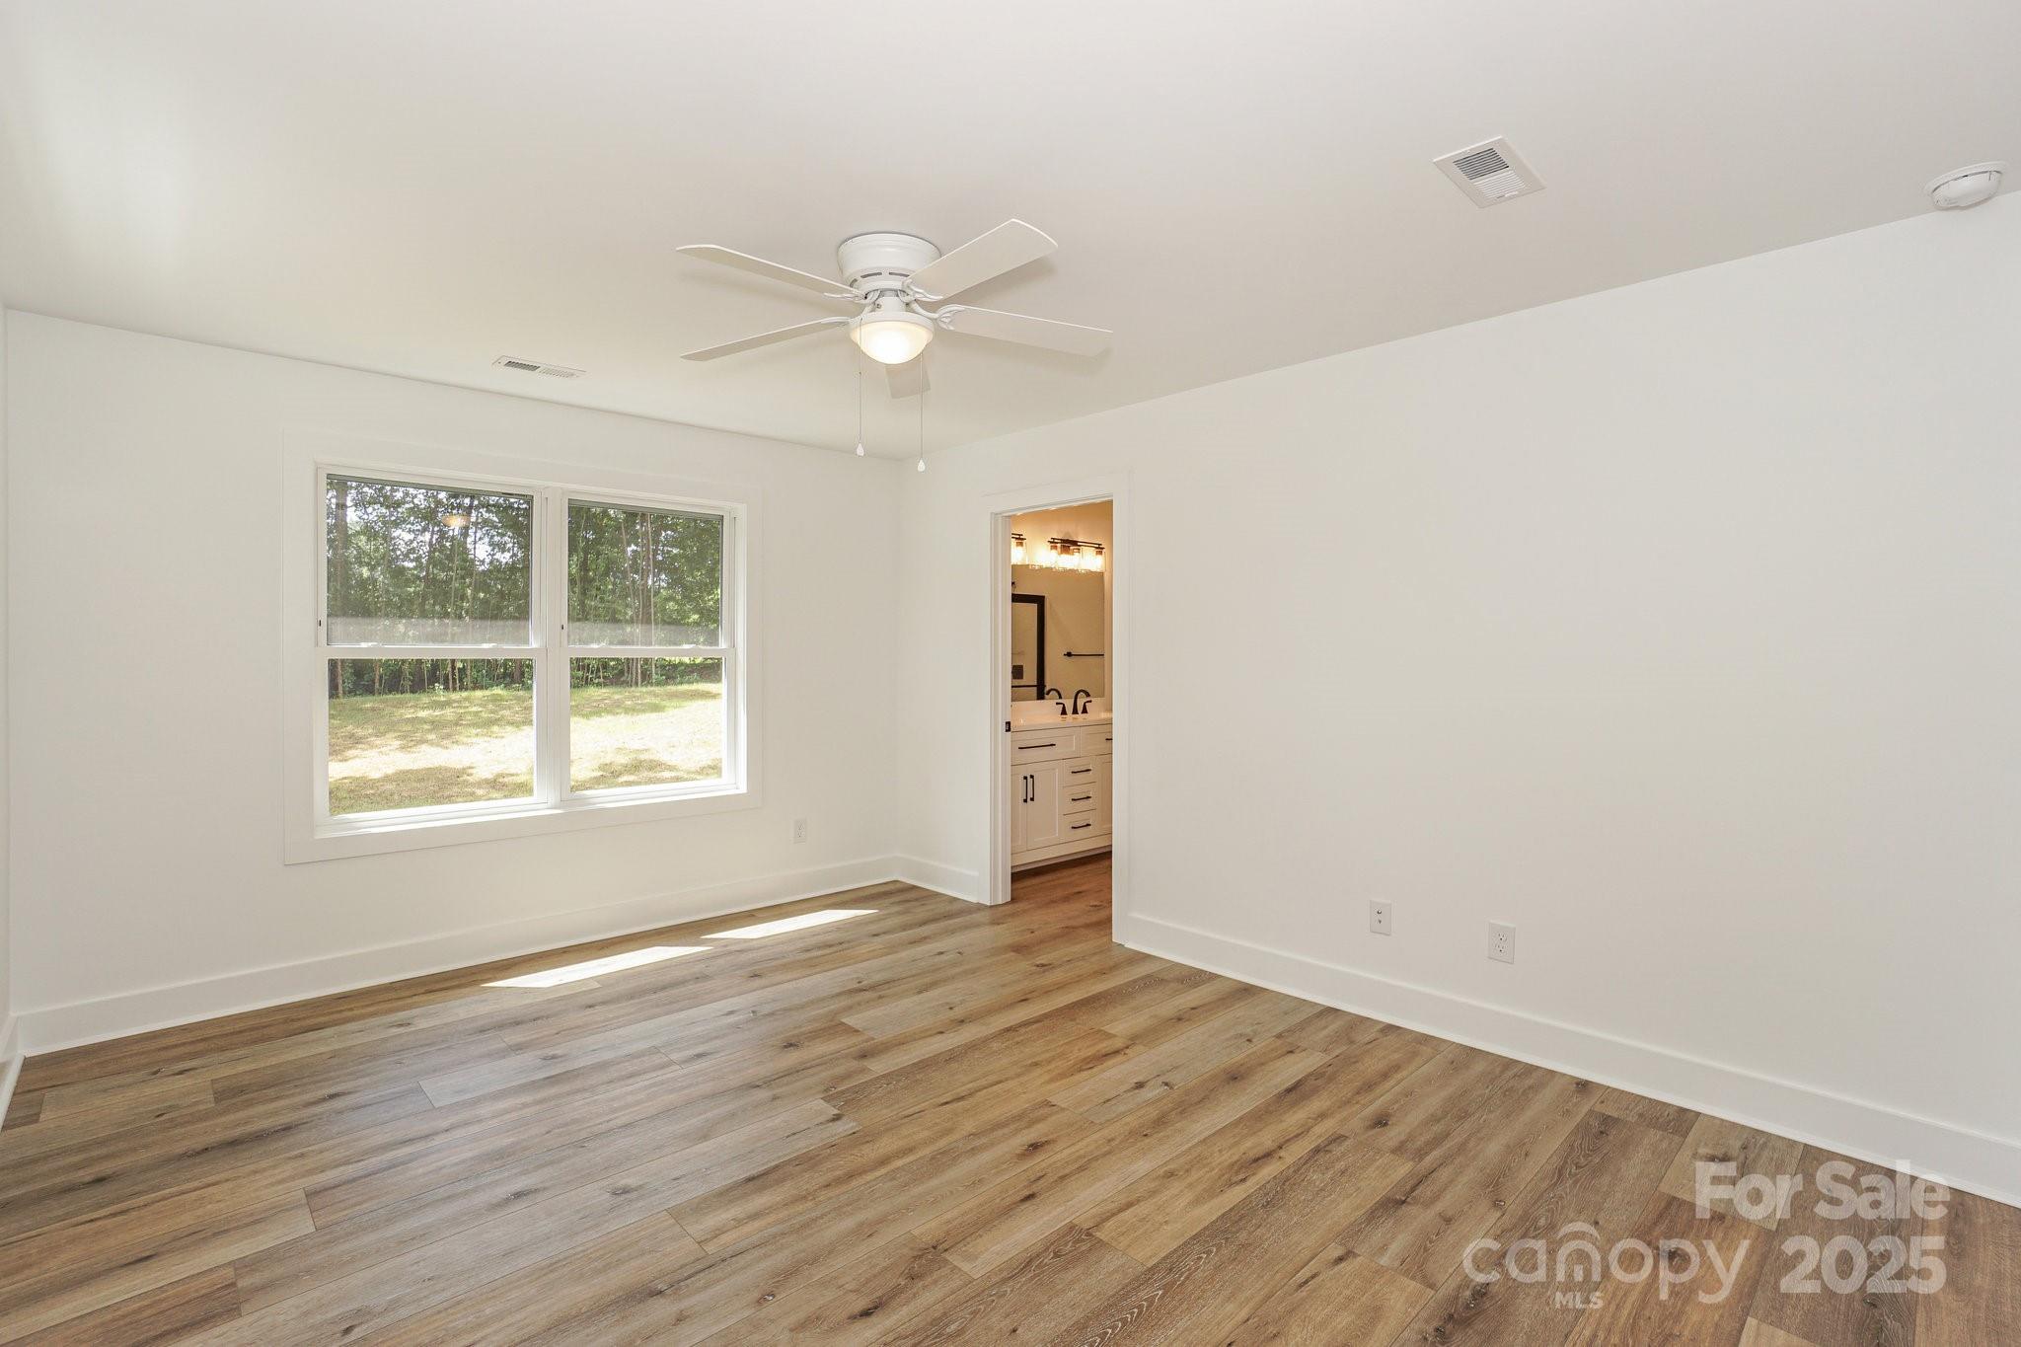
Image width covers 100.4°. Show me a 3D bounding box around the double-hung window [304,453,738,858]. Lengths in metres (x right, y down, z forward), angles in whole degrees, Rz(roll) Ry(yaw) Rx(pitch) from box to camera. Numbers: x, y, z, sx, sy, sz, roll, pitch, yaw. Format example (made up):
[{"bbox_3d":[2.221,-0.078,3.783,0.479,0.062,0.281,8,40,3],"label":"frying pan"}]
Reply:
[{"bbox_3d":[-2.063,-0.098,3.830,1.750,1.490,0.100,-1,2,-40],"label":"double-hung window"}]

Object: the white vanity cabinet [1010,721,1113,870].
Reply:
[{"bbox_3d":[0.264,0.754,5.387,1.520,0.890,0.550,-1,2,-40],"label":"white vanity cabinet"}]

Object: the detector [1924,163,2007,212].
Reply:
[{"bbox_3d":[2.222,-1.131,1.960,0.127,0.045,0.127,-1,2,-40],"label":"detector"}]

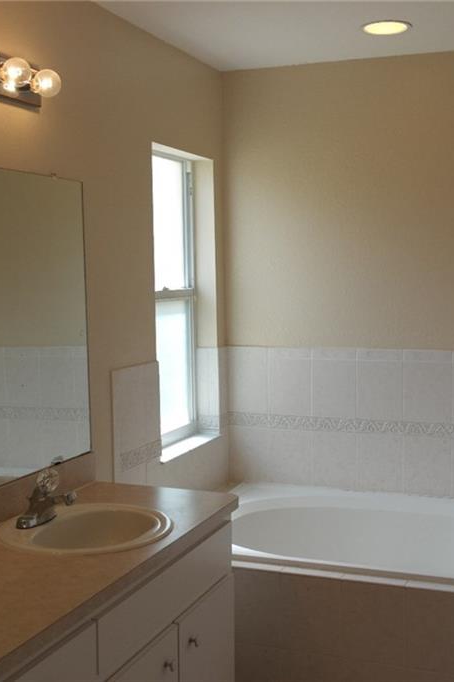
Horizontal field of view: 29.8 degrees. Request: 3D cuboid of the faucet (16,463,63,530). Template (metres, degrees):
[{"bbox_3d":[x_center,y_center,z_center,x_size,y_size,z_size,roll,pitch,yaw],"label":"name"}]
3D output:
[{"bbox_3d":[-0.477,0.424,2.323,0.150,0.138,0.155,1,5,22],"label":"faucet"}]

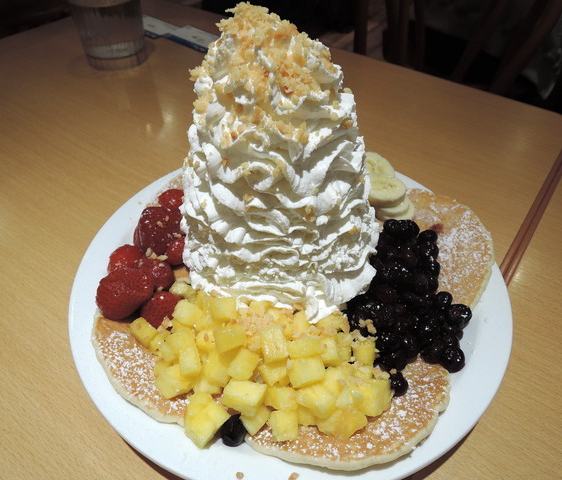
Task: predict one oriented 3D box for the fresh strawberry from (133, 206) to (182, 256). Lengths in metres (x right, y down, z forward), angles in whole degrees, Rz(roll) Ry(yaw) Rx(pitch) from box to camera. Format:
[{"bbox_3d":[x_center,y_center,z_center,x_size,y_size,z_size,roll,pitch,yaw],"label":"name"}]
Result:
[{"bbox_3d":[-0.074,-0.005,0.271,0.032,0.033,0.029,-8,18,-15],"label":"fresh strawberry"}]

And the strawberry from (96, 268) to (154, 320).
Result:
[{"bbox_3d":[-0.084,0.029,0.239,0.036,0.027,0.027,-34,95,-21],"label":"strawberry"}]

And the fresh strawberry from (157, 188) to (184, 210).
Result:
[{"bbox_3d":[-0.072,-0.025,0.298,0.026,0.025,0.028,-11,46,-12],"label":"fresh strawberry"}]

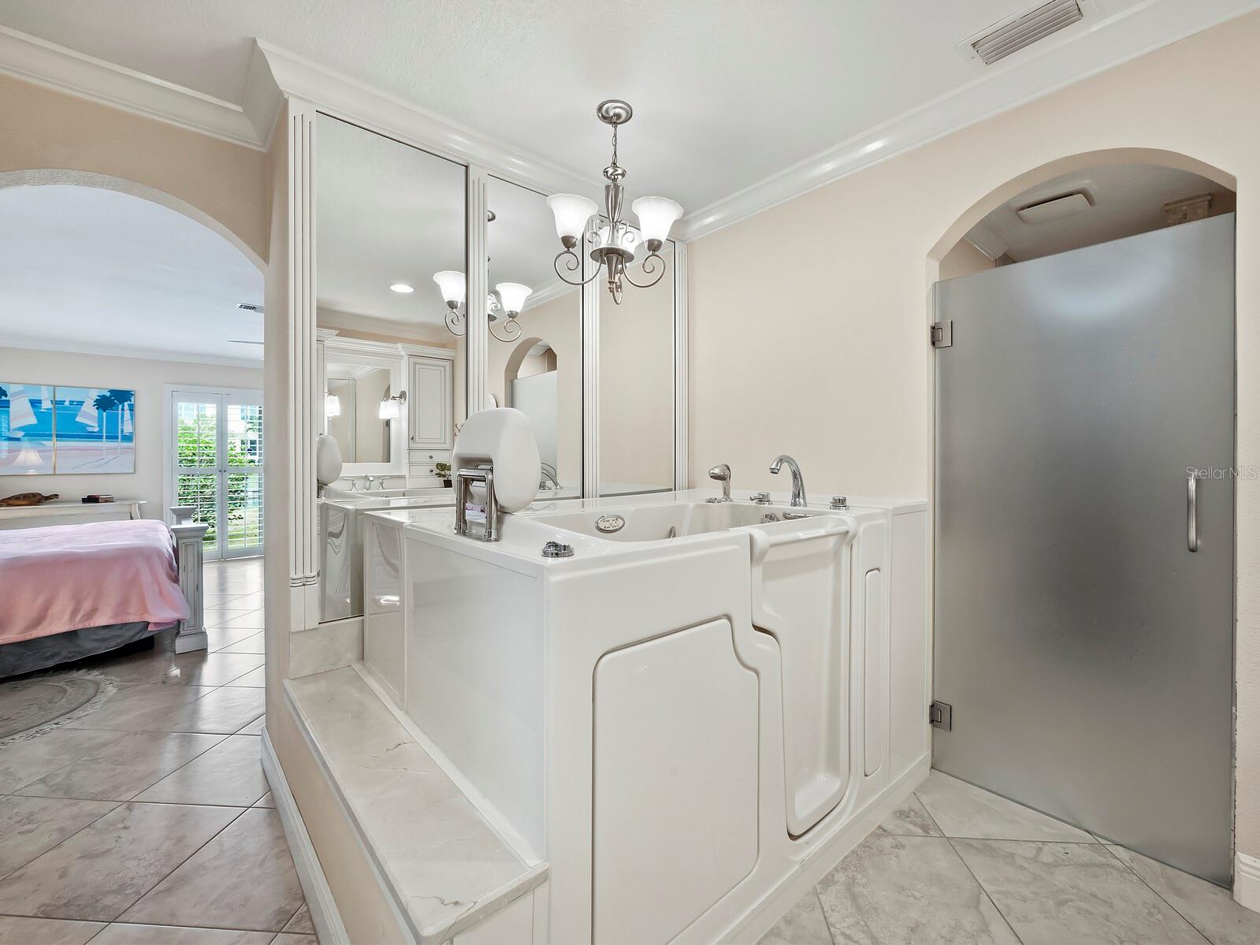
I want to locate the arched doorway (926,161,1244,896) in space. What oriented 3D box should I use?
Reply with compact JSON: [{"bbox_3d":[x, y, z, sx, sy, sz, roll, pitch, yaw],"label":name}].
[{"bbox_3d":[1.412,0.107,1.695,0.127,2.135,0.748,-1,2,-42],"label":"arched doorway"}]

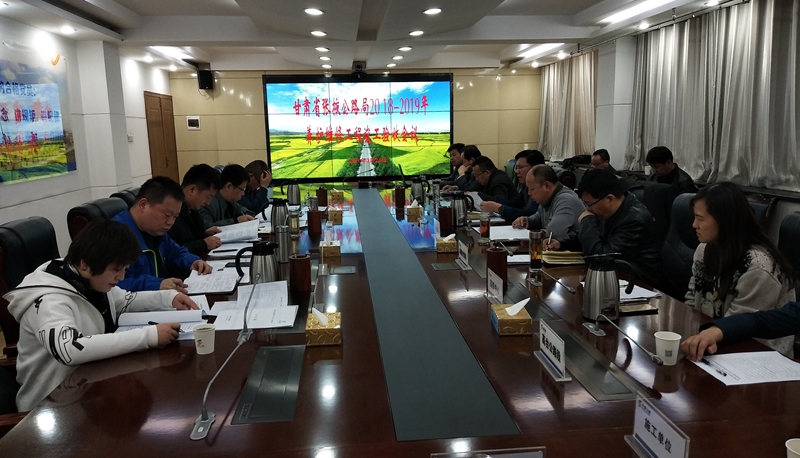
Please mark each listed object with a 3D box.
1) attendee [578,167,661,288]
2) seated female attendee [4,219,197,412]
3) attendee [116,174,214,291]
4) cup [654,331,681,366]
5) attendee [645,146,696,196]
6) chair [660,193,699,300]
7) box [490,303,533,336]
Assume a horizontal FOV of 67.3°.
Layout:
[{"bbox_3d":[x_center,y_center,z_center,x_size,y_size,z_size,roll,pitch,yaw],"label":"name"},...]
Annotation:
[{"bbox_3d":[1.070,0.306,3.102,0.640,1.230,0.540,0,9,6],"label":"attendee"},{"bbox_3d":[-1.013,0.536,2.108,0.680,1.170,0.550,0,9,5],"label":"seated female attendee"},{"bbox_3d":[-1.083,0.385,2.836,0.720,1.270,0.580,0,9,10],"label":"attendee"},{"bbox_3d":[0.789,0.354,1.757,0.071,0.085,0.071,-1,9,0],"label":"cup"},{"bbox_3d":[2.173,-0.062,5.101,0.780,1.275,0.560,-4,9,-13],"label":"attendee"},{"bbox_3d":[1.295,0.375,3.083,0.700,1.090,0.640,-2,9,-5],"label":"chair"},{"bbox_3d":[0.393,0.318,2.107,0.109,0.056,0.162,-1,9,1],"label":"box"}]

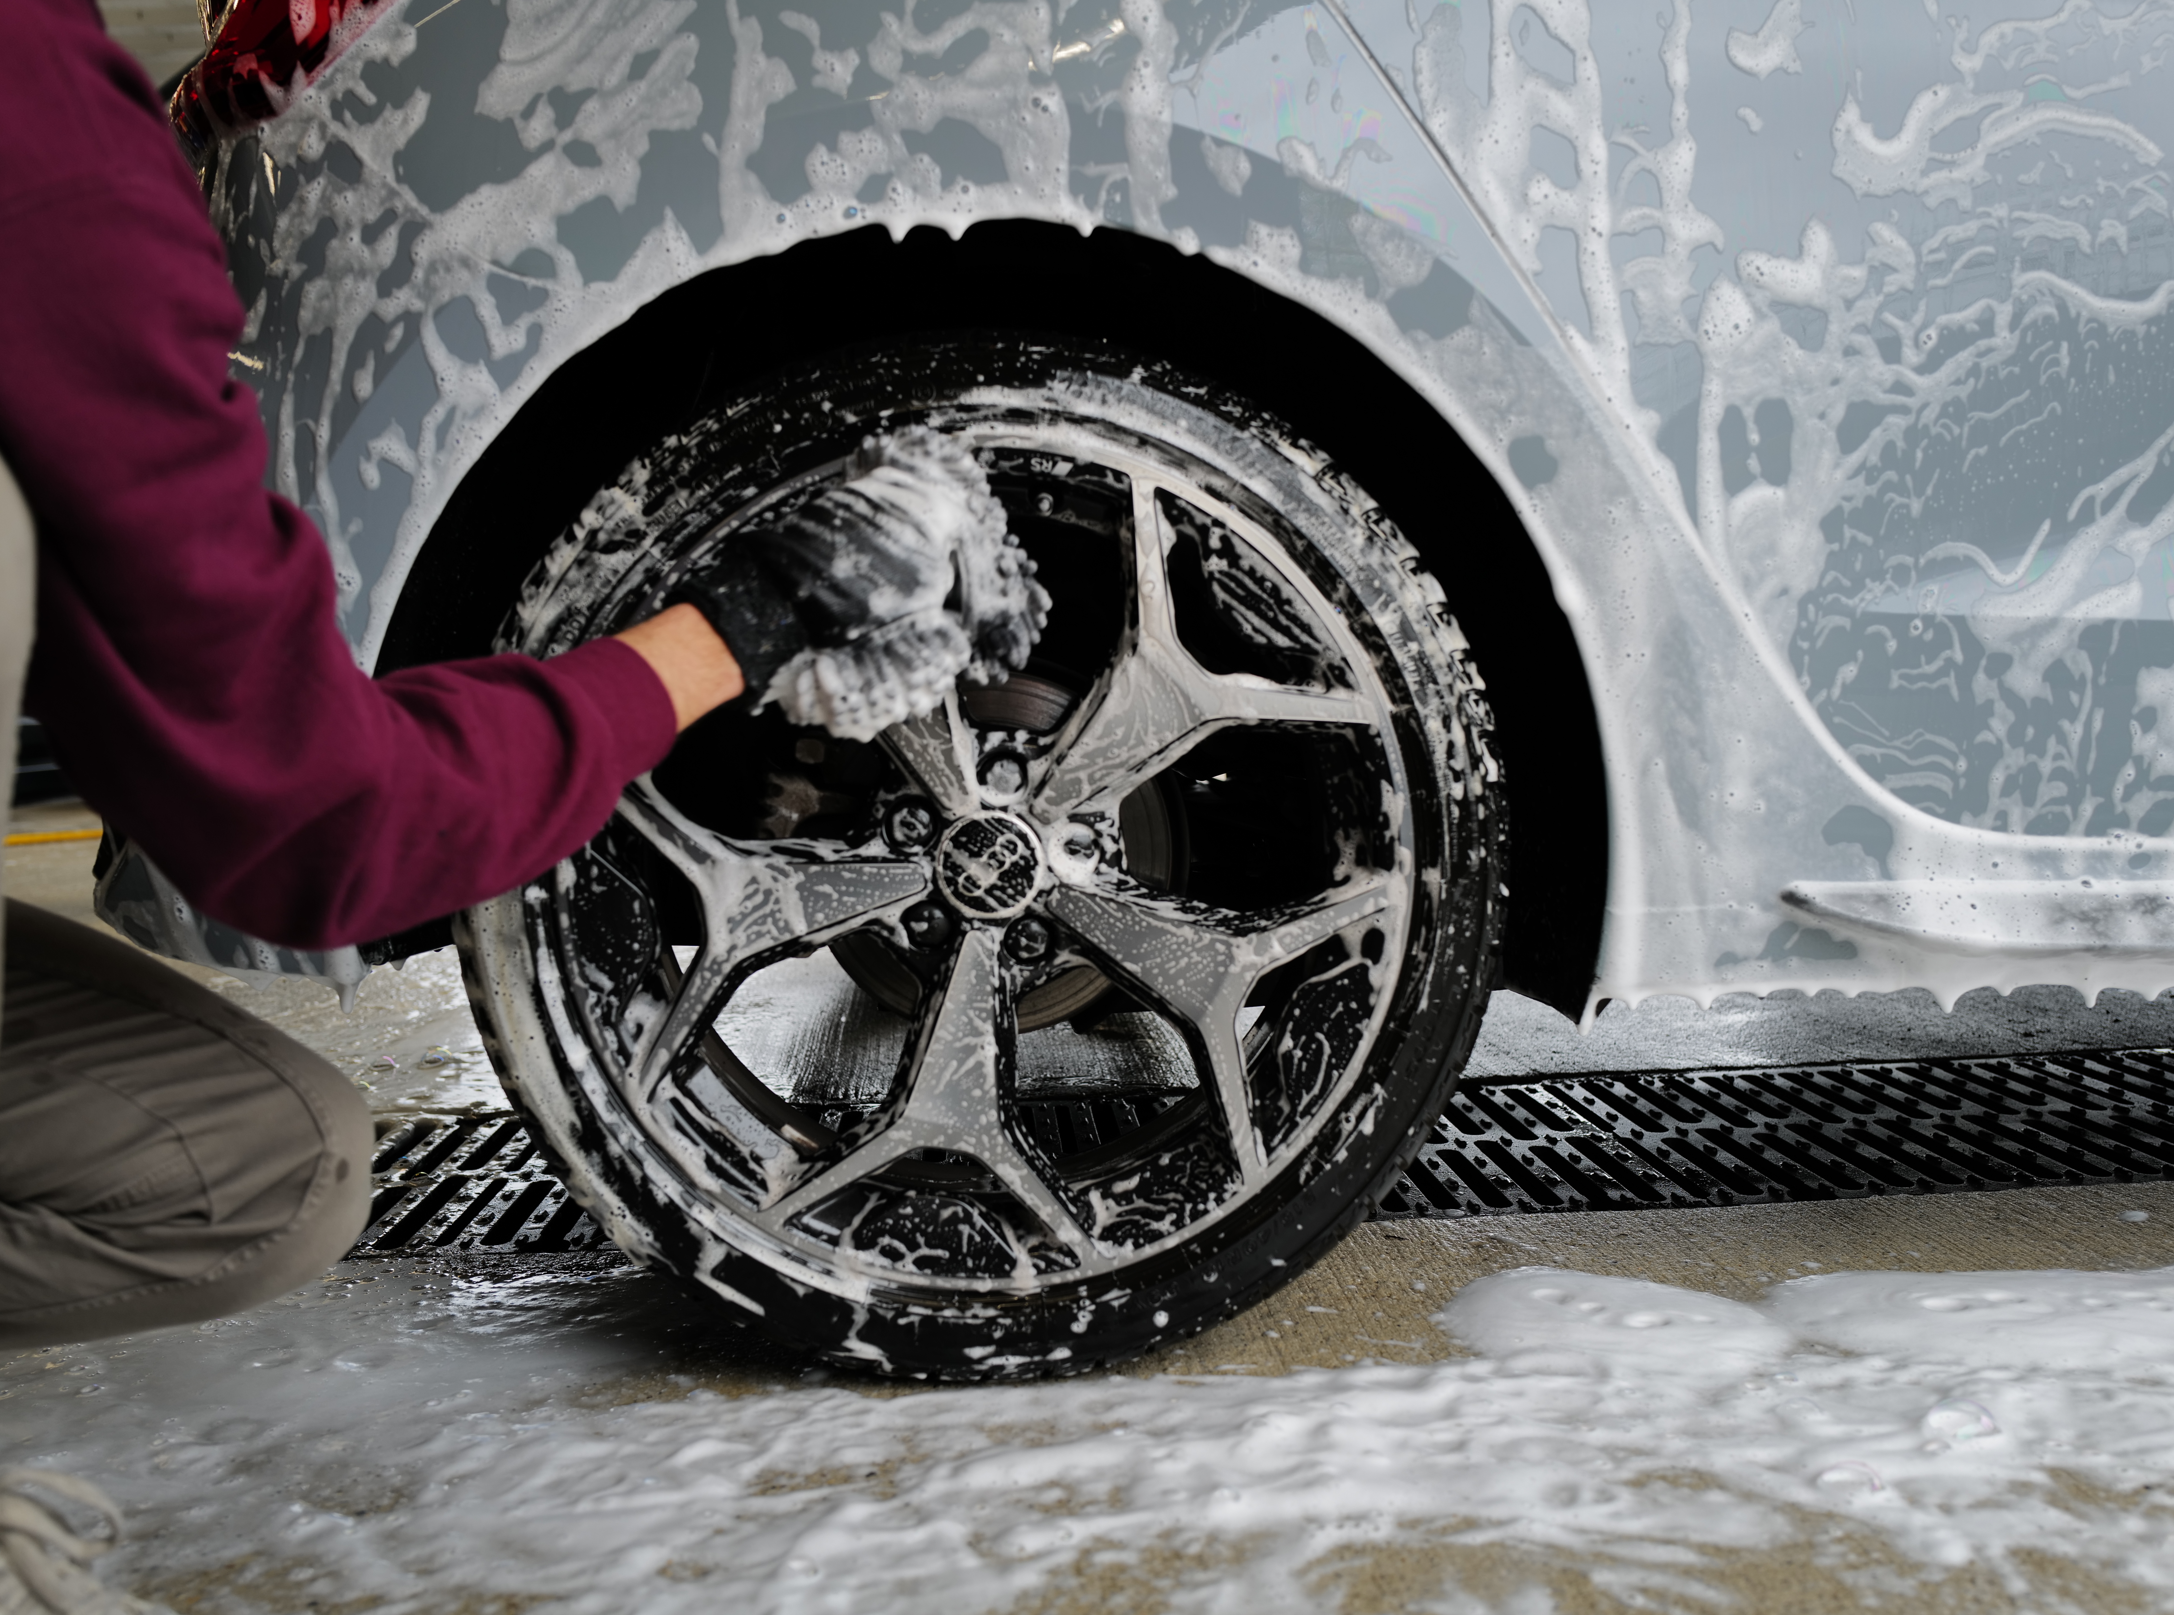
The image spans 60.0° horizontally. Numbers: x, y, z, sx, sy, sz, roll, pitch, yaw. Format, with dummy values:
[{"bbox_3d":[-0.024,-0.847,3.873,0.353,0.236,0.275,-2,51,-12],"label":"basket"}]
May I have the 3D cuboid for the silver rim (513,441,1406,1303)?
[{"bbox_3d":[-0.069,0.025,1.258,0.537,0.537,0.200,-2,5,-3],"label":"silver rim"}]

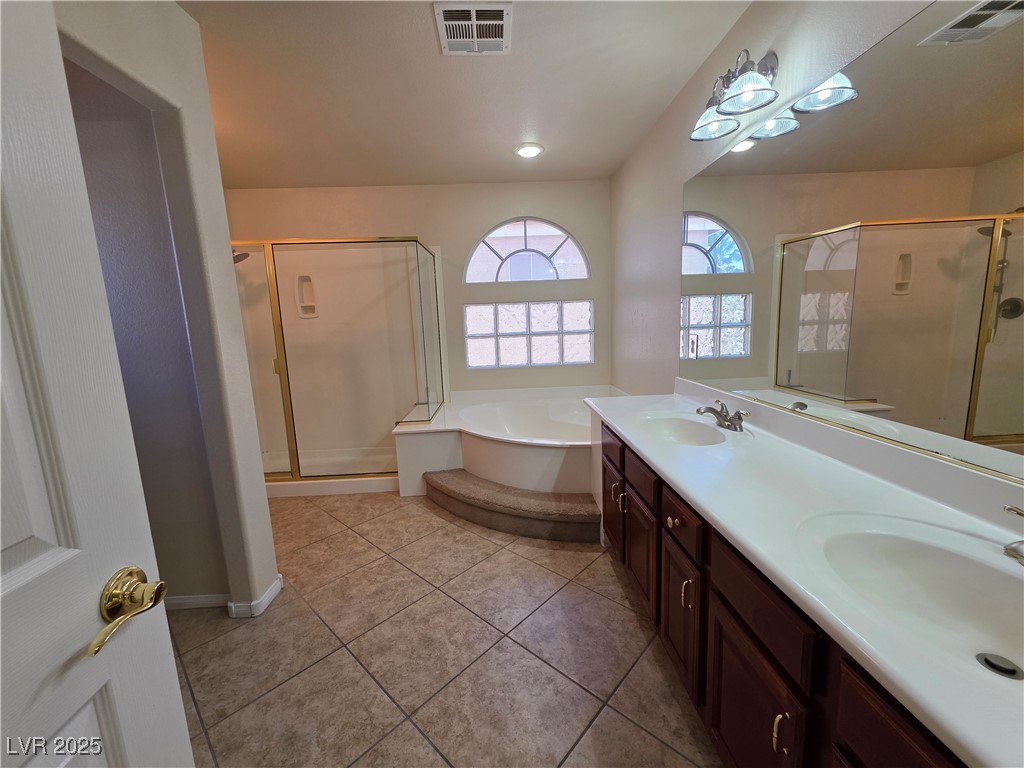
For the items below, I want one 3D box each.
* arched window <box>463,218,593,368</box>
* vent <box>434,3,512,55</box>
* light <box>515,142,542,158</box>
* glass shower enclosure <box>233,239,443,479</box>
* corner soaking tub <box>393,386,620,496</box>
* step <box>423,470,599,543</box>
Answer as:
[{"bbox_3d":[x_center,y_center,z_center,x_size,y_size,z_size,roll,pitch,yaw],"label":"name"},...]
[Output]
[{"bbox_3d":[0.161,-0.837,3.606,1.230,1.360,0.112,-2,9,-2],"label":"arched window"},{"bbox_3d":[-0.159,-1.515,1.654,0.305,0.025,0.300,-2,9,-2],"label":"vent"},{"bbox_3d":[0.129,-1.711,2.815,0.206,0.034,0.206,-2,9,-2],"label":"light"},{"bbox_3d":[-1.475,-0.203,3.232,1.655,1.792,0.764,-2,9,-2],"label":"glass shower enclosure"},{"bbox_3d":[0.076,0.466,3.048,1.862,0.614,1.434,-2,9,-2],"label":"corner soaking tub"},{"bbox_3d":[-0.063,0.771,2.494,1.122,0.192,0.763,-2,9,-2],"label":"step"}]

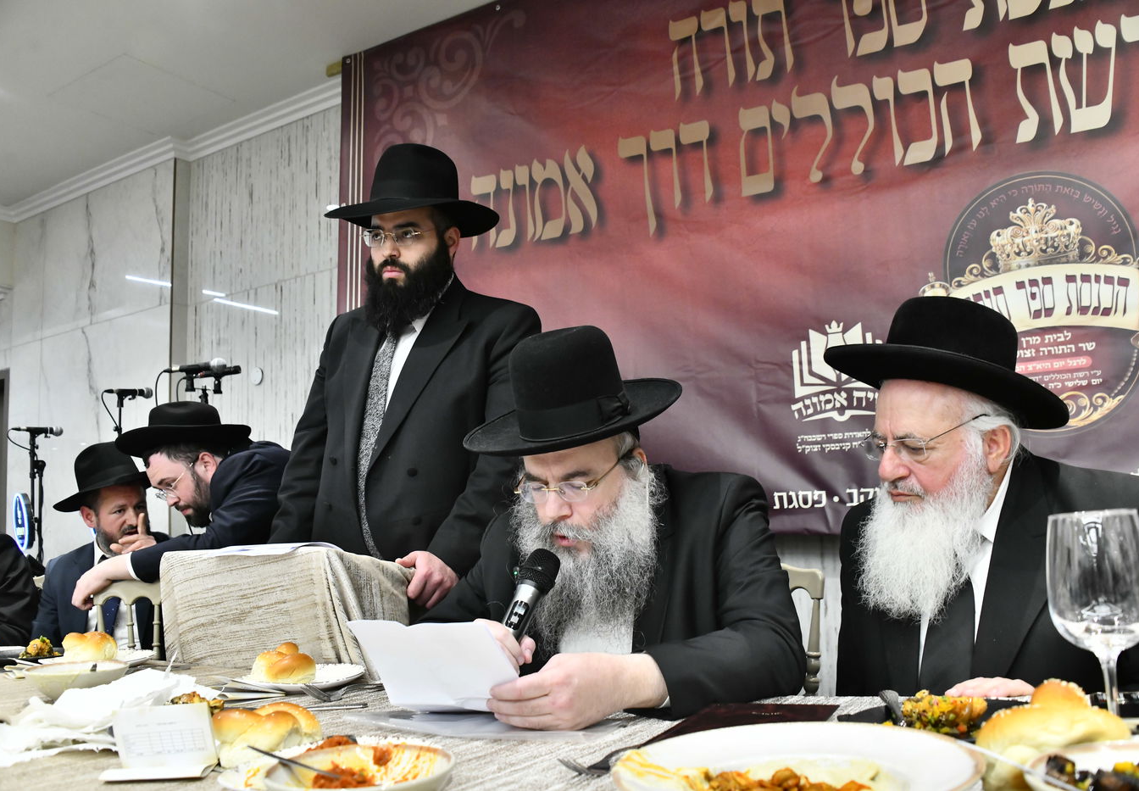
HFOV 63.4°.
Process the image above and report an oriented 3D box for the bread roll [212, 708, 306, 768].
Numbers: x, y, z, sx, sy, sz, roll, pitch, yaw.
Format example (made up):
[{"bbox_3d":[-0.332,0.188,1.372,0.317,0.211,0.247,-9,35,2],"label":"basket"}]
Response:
[{"bbox_3d":[-0.281,0.310,0.835,0.080,0.050,0.090,-6,-8,26],"label":"bread roll"}]

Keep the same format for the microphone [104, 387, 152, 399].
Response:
[{"bbox_3d":[-1.815,-0.012,3.800,0.200,0.052,0.052,3,-9,-35],"label":"microphone"}]

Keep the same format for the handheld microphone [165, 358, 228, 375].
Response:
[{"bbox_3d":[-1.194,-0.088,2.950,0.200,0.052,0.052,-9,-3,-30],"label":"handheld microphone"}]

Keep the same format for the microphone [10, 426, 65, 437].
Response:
[{"bbox_3d":[-2.307,0.153,4.000,0.210,0.052,0.052,4,-10,-35],"label":"microphone"}]

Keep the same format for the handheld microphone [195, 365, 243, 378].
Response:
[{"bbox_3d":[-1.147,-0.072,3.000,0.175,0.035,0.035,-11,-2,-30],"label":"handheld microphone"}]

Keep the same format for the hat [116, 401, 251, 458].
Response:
[{"bbox_3d":[-1.044,0.093,2.500,0.370,0.135,0.330,-4,-5,-29],"label":"hat"}]

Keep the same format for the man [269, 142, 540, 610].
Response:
[{"bbox_3d":[-0.285,0.336,1.869,0.580,1.802,0.420,-7,-9,30],"label":"man"}]

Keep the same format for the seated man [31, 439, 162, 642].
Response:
[{"bbox_3d":[-1.303,0.741,2.527,0.520,1.247,0.750,0,-8,-14],"label":"seated man"}]

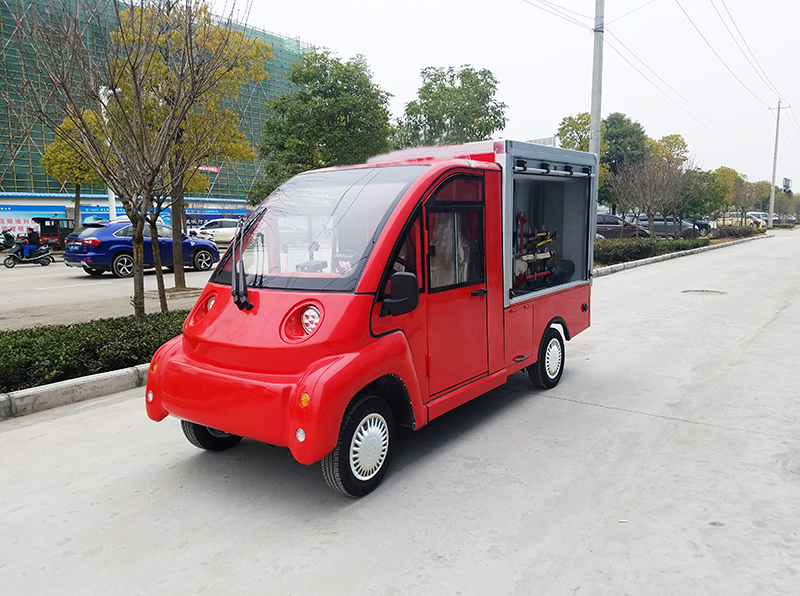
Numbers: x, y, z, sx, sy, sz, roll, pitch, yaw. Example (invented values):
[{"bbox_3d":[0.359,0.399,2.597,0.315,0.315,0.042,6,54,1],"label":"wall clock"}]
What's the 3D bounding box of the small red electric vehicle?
[{"bbox_3d":[0.111,-0.141,4.660,1.480,2.000,3.780,5,10,37],"label":"small red electric vehicle"}]

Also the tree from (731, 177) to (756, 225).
[{"bbox_3d":[25.376,-7.062,44.247,2.100,3.570,2.100,6,10,38],"label":"tree"}]

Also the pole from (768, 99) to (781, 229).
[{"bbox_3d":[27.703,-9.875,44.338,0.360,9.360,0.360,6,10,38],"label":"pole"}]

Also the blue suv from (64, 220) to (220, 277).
[{"bbox_3d":[-7.880,-1.590,18.800,1.800,1.660,4.600,6,10,39],"label":"blue suv"}]

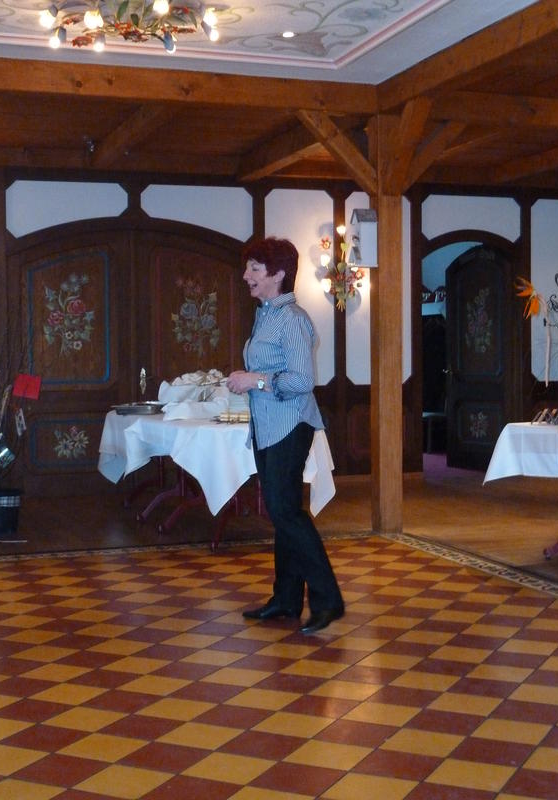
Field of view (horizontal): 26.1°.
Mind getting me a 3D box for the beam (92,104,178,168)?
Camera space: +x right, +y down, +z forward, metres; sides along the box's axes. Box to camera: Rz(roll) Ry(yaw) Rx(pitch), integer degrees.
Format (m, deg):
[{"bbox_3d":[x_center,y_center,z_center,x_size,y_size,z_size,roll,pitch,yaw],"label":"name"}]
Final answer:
[{"bbox_3d":[-1.025,-2.021,8.833,0.114,0.156,3.078,-1,2,-19],"label":"beam"}]

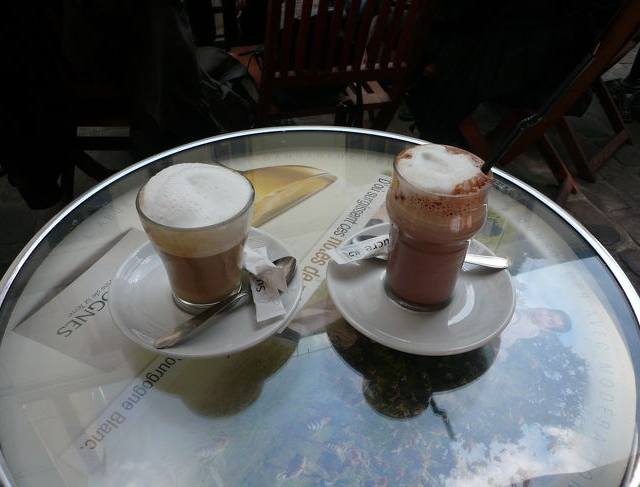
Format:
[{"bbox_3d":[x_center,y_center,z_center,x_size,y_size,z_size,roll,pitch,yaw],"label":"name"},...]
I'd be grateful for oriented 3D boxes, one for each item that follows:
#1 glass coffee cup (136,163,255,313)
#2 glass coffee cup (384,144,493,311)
[{"bbox_3d":[-0.090,0.001,0.406,0.084,0.095,0.084,1,41,-1],"label":"glass coffee cup"},{"bbox_3d":[0.086,-0.008,0.408,0.071,0.116,0.071,2,41,0],"label":"glass coffee cup"}]

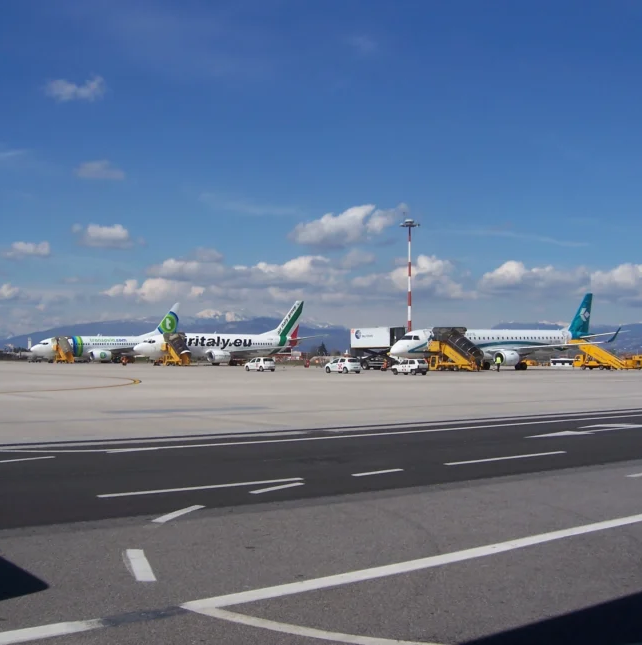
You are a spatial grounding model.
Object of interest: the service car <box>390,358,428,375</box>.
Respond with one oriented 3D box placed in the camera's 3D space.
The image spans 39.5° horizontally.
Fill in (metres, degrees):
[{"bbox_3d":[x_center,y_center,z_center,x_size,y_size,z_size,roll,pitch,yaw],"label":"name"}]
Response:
[{"bbox_3d":[7.965,4.031,81.600,1.560,1.440,3.650,2,-3,-39],"label":"service car"}]

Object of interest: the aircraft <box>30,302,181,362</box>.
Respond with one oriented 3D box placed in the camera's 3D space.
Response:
[{"bbox_3d":[-41.722,1.799,179.203,33.630,12.550,35.000,2,-3,-39],"label":"aircraft"}]

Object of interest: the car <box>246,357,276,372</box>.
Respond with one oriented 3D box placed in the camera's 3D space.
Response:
[{"bbox_3d":[-6.310,4.374,93.600,1.660,1.480,3.860,2,-3,-38],"label":"car"}]

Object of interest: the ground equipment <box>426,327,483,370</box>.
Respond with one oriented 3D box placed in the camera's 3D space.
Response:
[{"bbox_3d":[15.325,3.016,101.181,2.300,5.000,7.000,2,-3,-38],"label":"ground equipment"}]

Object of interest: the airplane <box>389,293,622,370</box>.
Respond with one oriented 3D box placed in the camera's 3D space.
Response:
[{"bbox_3d":[23.207,0.751,113.764,38.650,10.550,28.720,2,-3,-38],"label":"airplane"}]

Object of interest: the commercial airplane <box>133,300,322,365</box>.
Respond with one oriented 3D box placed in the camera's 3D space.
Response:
[{"bbox_3d":[-15.966,1.537,148.936,33.400,11.130,28.880,2,-3,-39],"label":"commercial airplane"}]

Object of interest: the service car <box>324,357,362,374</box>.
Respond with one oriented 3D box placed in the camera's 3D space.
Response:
[{"bbox_3d":[2.060,4.124,85.700,1.690,1.490,4.030,2,-3,-38],"label":"service car"}]

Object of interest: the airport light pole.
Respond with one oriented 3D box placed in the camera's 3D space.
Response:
[{"bbox_3d":[15.687,-5.334,158.000,3.300,25.900,3.300,0,-2,0],"label":"airport light pole"}]

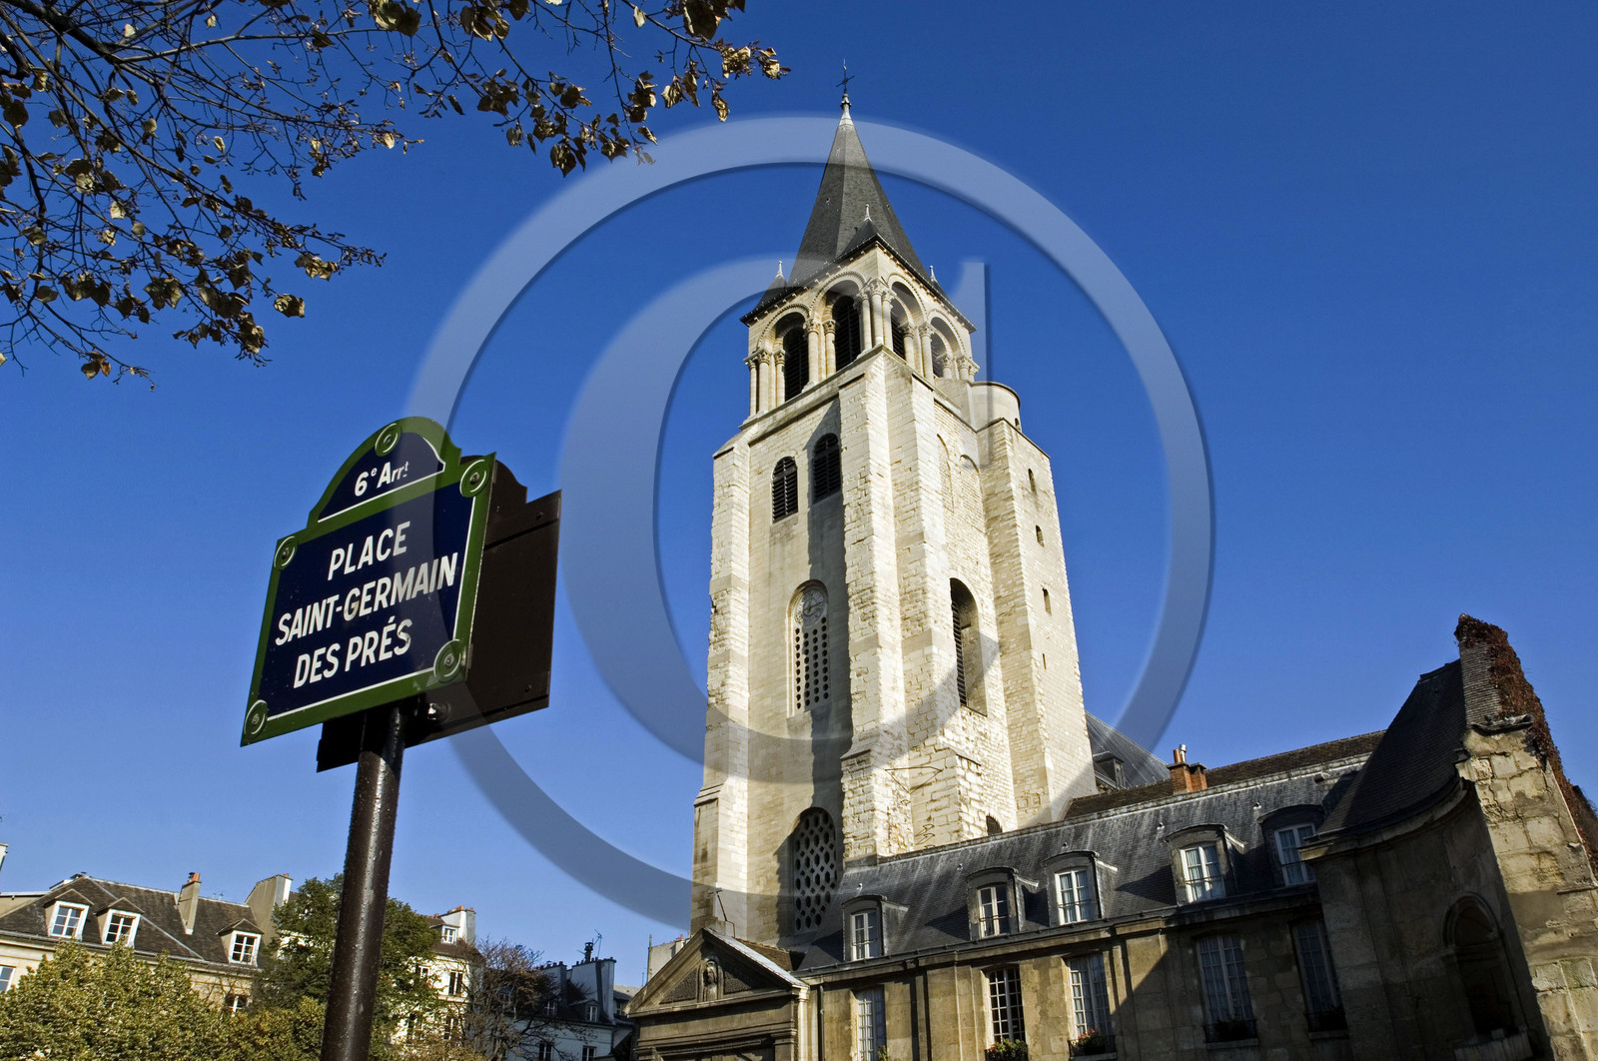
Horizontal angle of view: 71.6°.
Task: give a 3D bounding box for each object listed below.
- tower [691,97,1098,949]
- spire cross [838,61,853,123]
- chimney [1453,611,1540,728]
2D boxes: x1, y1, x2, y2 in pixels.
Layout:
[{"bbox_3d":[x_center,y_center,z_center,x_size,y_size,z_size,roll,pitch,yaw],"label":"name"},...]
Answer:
[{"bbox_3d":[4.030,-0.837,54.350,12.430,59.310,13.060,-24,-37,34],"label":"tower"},{"bbox_3d":[2.926,-27.419,69.094,1.350,6.020,0.700,-24,-37,34],"label":"spire cross"},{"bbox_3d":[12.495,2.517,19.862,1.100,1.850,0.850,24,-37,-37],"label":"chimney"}]

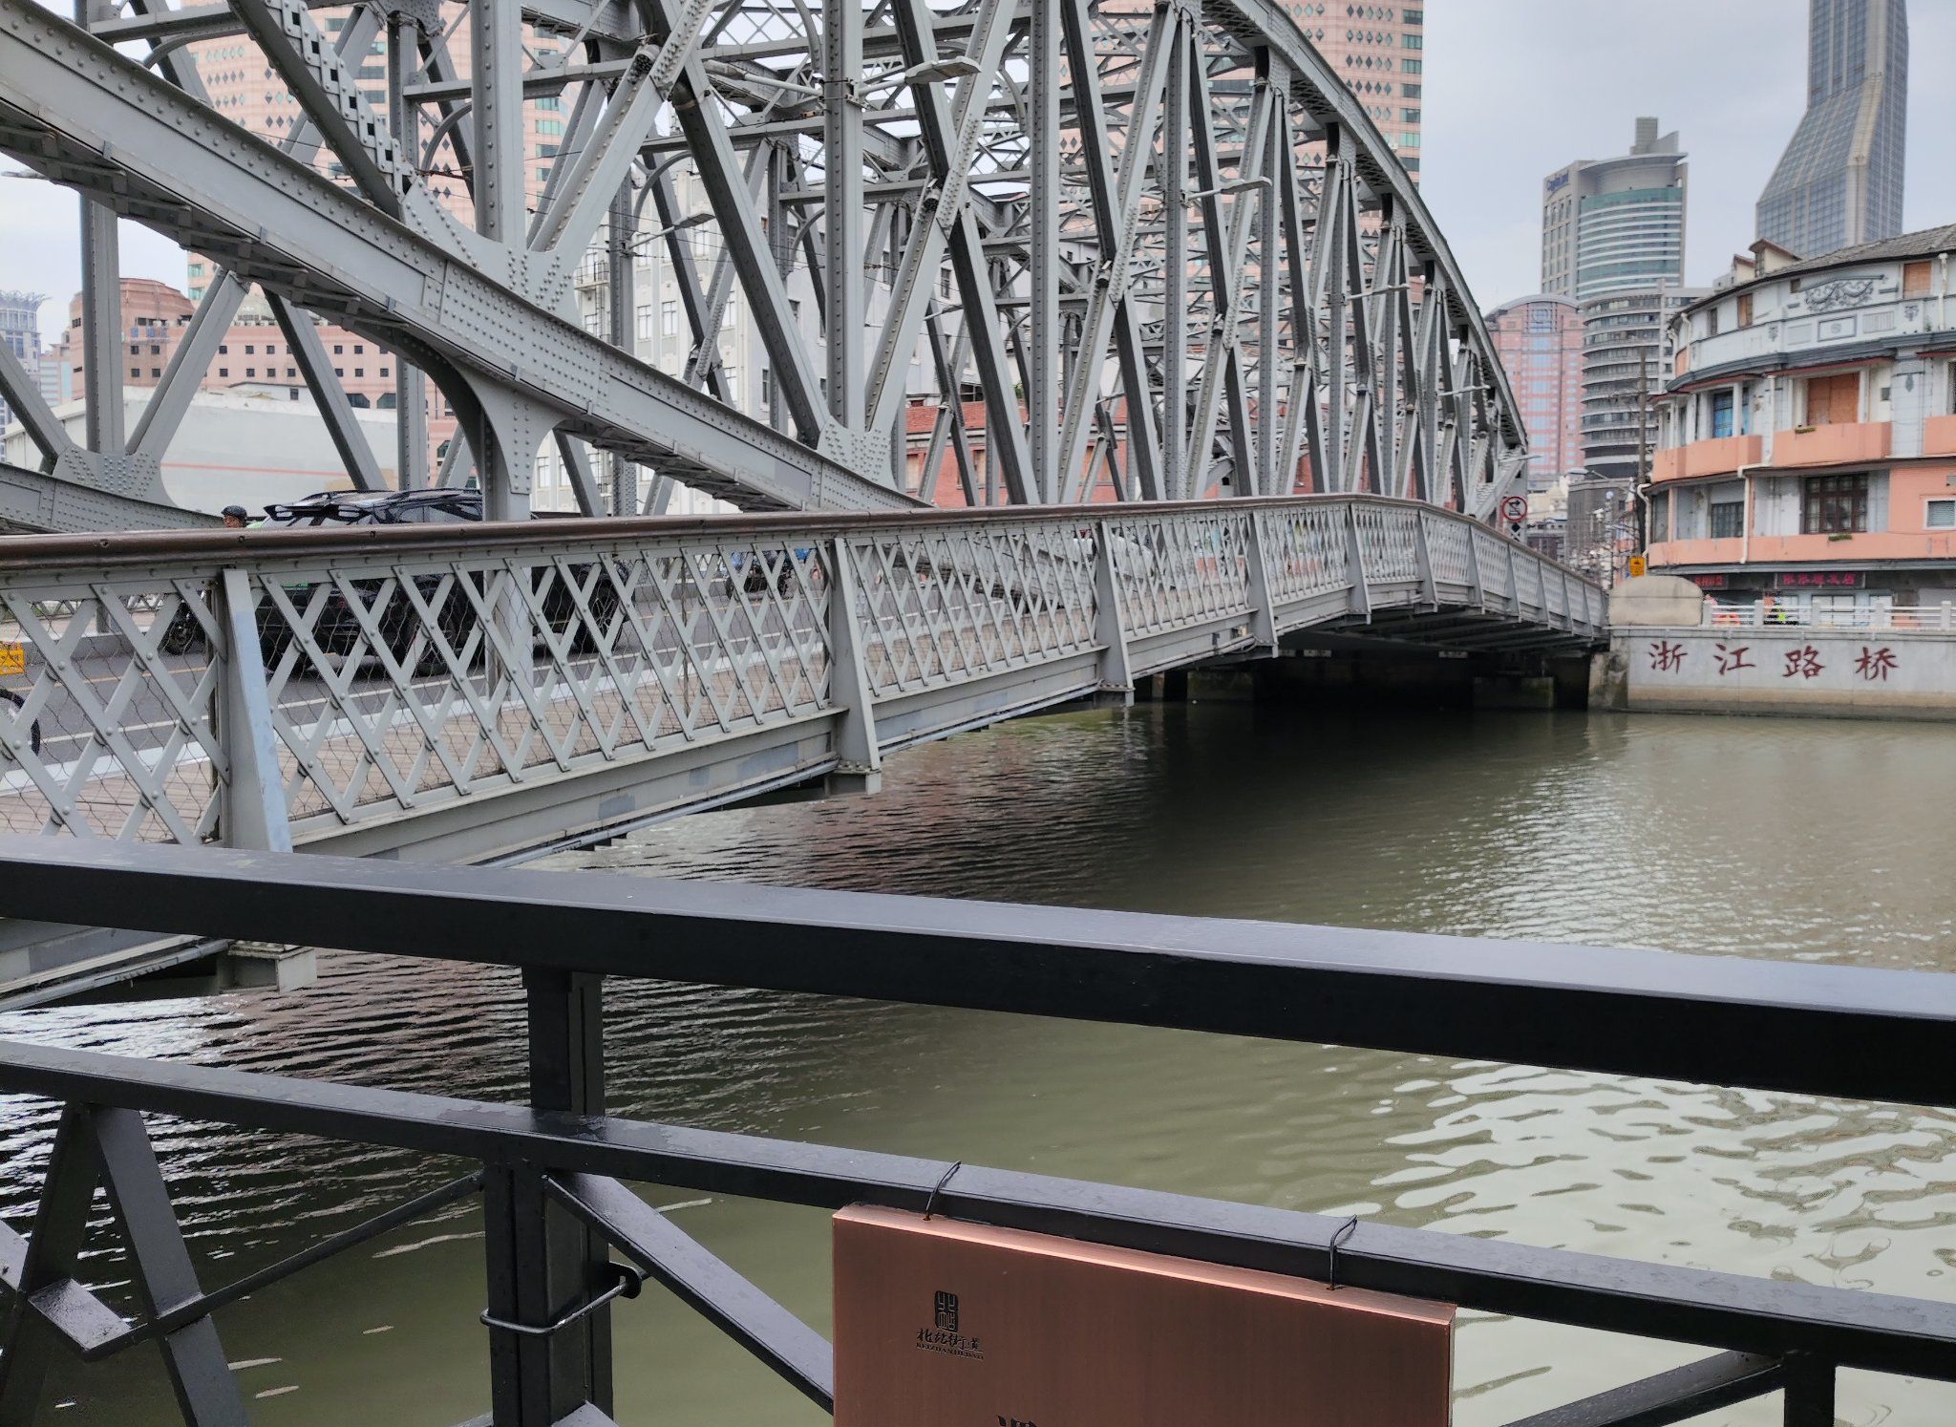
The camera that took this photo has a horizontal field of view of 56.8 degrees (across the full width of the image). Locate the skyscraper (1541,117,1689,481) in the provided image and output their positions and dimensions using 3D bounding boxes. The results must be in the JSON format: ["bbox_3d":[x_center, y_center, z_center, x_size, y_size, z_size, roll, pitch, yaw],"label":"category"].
[{"bbox_3d":[306.800,-175.700,879.100,48.000,222.000,54.000,0,4,-5],"label":"skyscraper"}]

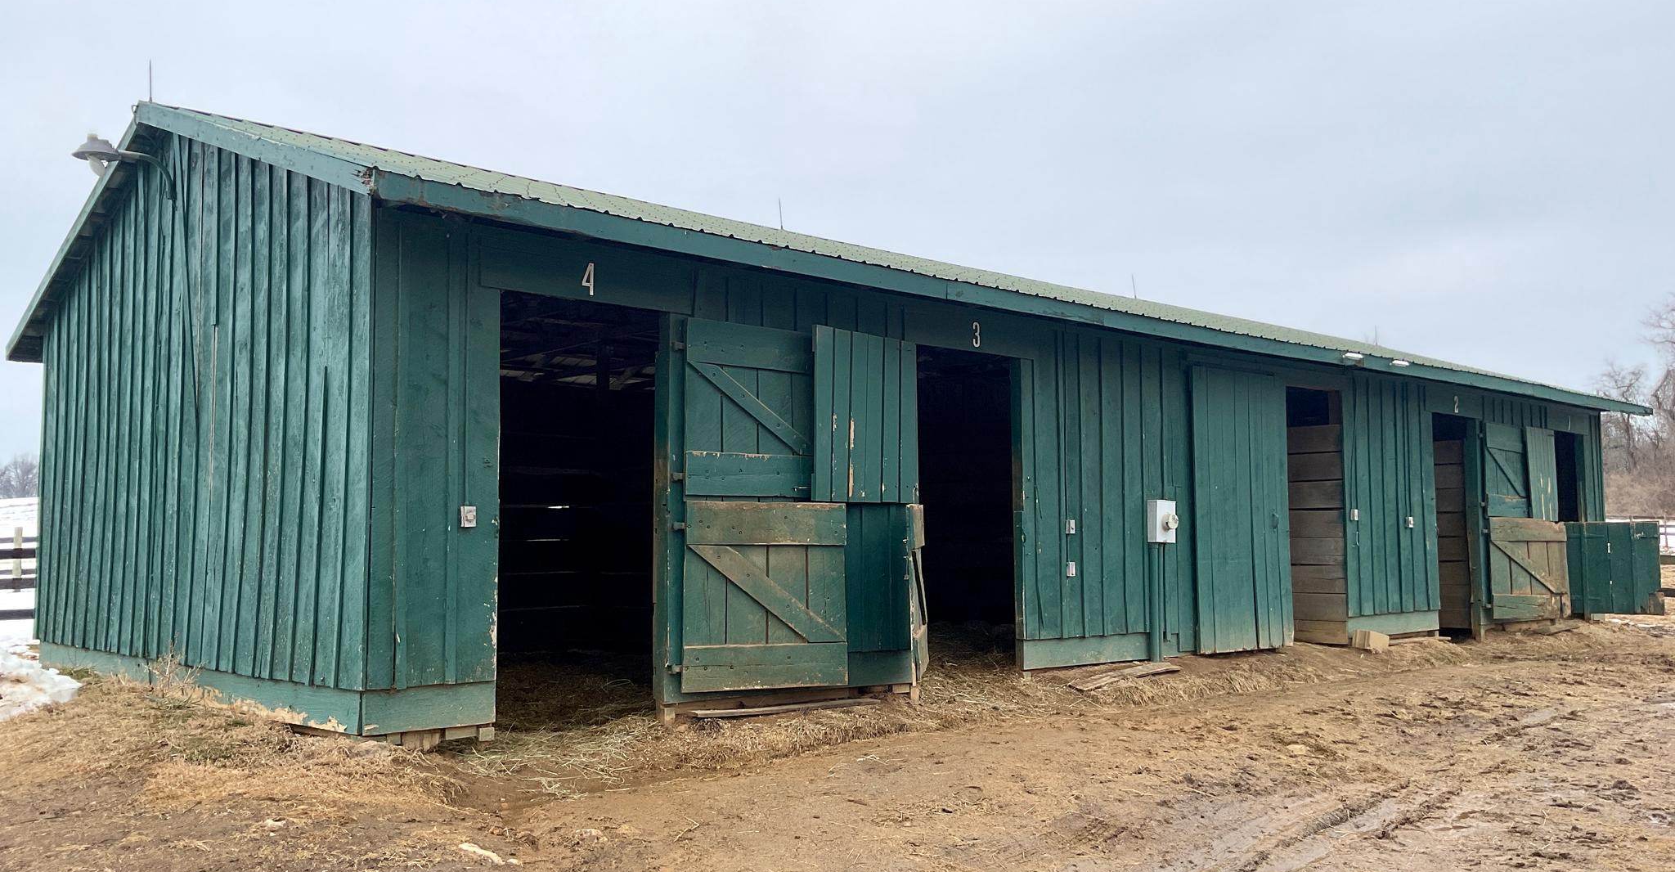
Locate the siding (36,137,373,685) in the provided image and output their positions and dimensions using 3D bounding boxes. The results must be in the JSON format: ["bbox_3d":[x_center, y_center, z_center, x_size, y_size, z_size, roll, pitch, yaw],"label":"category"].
[{"bbox_3d":[-4.752,-0.345,9.971,0.060,3.833,6.626,4,-6,-43],"label":"siding"}]

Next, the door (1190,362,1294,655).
[{"bbox_3d":[3.821,0.711,13.260,1.663,2.605,0.055,4,-6,-43],"label":"door"}]

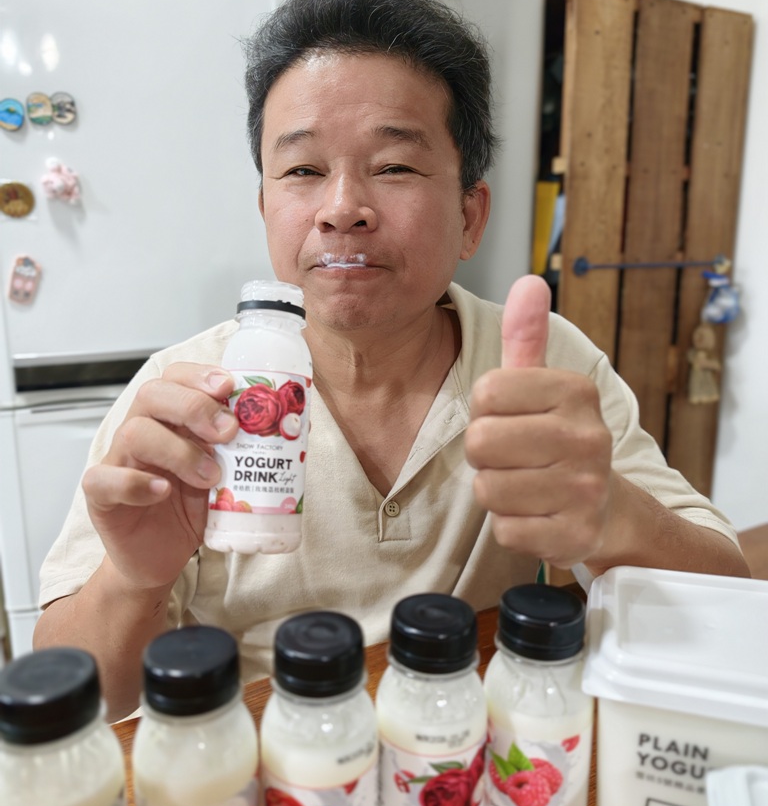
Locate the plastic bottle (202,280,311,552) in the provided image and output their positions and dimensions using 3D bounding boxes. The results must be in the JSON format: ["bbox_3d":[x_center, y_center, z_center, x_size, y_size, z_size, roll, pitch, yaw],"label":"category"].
[{"bbox_3d":[-0.072,0.008,0.424,0.055,0.157,0.055,5,-6,-13],"label":"plastic bottle"}]

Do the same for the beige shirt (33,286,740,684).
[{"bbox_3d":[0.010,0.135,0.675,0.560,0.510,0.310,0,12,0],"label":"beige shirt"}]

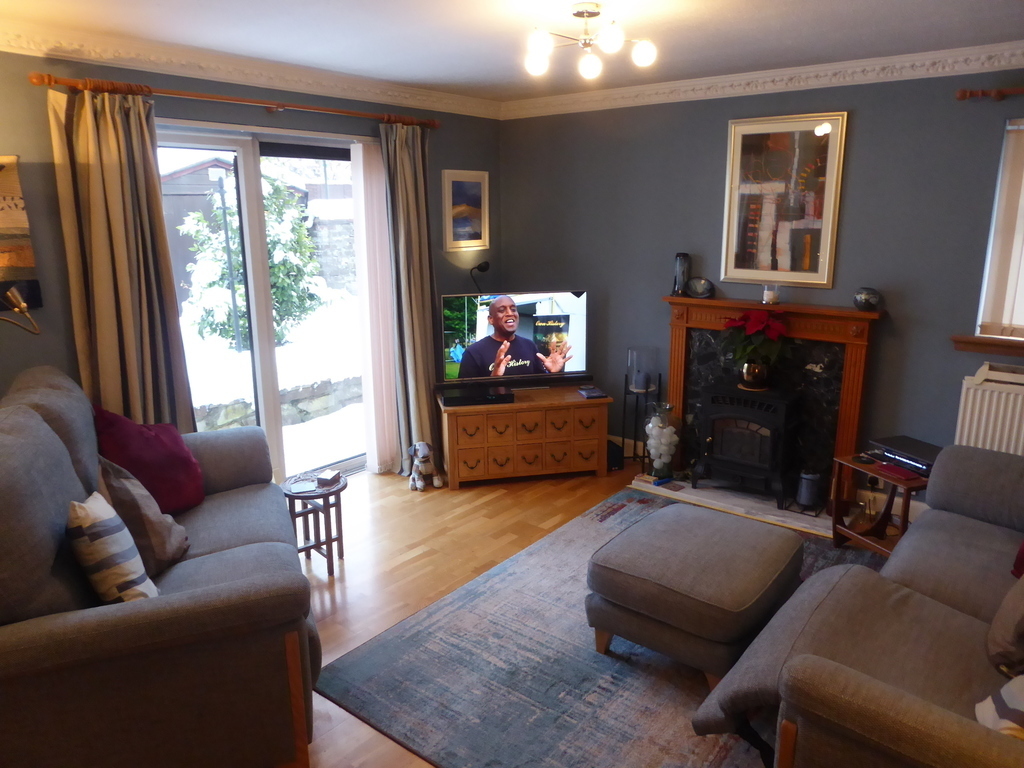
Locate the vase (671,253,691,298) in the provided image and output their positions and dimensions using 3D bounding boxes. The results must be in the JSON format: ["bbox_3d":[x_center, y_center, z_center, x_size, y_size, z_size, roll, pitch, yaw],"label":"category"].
[{"bbox_3d":[1.031,-0.665,4.516,0.100,0.269,0.100,10,17,36],"label":"vase"}]

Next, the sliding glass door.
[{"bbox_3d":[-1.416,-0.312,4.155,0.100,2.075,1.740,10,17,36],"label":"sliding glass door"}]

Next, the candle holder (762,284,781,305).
[{"bbox_3d":[1.453,-0.501,4.141,0.090,0.098,0.090,11,17,39],"label":"candle holder"}]

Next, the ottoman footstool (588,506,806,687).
[{"bbox_3d":[0.723,0.817,2.898,0.618,0.440,0.675,10,17,36],"label":"ottoman footstool"}]

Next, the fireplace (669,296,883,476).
[{"bbox_3d":[1.464,0.073,4.362,1.213,1.104,0.200,10,17,36],"label":"fireplace"}]

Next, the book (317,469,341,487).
[{"bbox_3d":[-0.863,0.448,3.499,0.070,0.042,0.115,4,14,16],"label":"book"}]

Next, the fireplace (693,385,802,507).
[{"bbox_3d":[1.353,0.341,4.270,0.510,0.623,0.255,10,17,36],"label":"fireplace"}]

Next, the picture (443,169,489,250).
[{"bbox_3d":[-0.311,-1.173,5.019,0.035,0.525,0.450,10,17,36],"label":"picture"}]

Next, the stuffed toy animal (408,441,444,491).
[{"bbox_3d":[-0.538,0.500,4.562,0.200,0.275,0.205,-3,14,-14],"label":"stuffed toy animal"}]

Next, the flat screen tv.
[{"bbox_3d":[0.026,-0.314,4.859,0.968,0.571,0.080,-3,14,-14],"label":"flat screen tv"}]

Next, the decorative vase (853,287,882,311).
[{"bbox_3d":[1.886,-0.449,3.910,0.142,0.127,0.142,10,17,36],"label":"decorative vase"}]

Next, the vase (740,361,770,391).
[{"bbox_3d":[1.389,-0.046,4.226,0.178,0.145,0.178,11,17,39],"label":"vase"}]

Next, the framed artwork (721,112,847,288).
[{"bbox_3d":[1.491,-1.010,4.123,0.644,0.910,0.030,11,17,39],"label":"framed artwork"}]

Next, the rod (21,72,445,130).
[{"bbox_3d":[-1.208,-1.446,3.869,0.085,0.065,2.314,11,17,39],"label":"rod"}]

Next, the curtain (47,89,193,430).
[{"bbox_3d":[-1.775,-0.213,3.444,0.130,2.112,0.420,11,17,39],"label":"curtain"}]

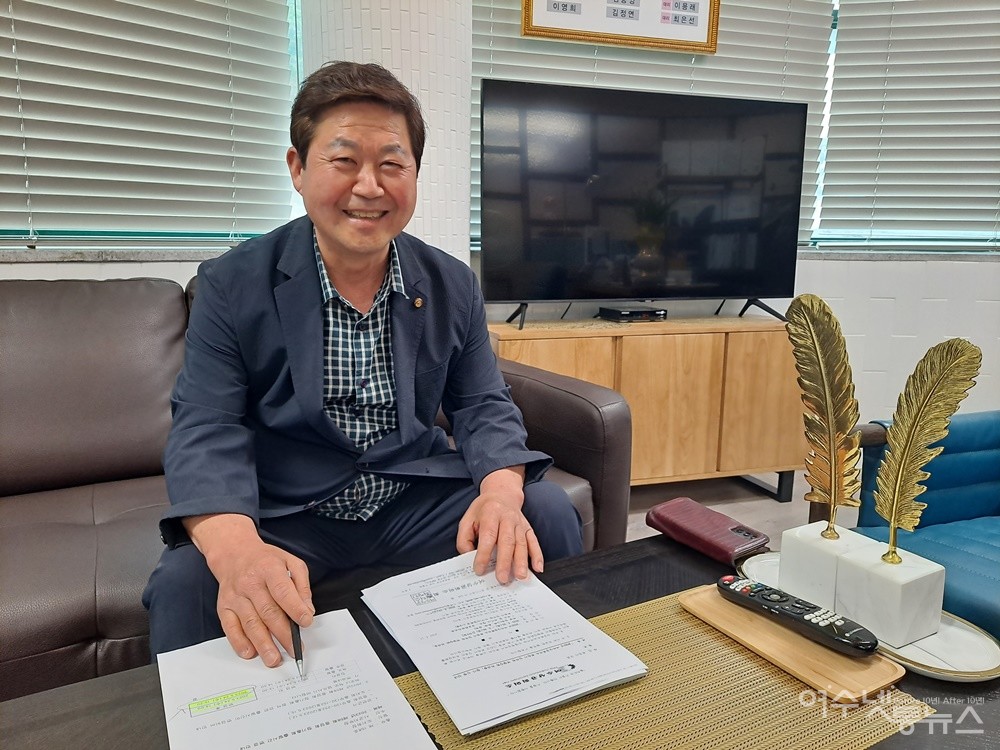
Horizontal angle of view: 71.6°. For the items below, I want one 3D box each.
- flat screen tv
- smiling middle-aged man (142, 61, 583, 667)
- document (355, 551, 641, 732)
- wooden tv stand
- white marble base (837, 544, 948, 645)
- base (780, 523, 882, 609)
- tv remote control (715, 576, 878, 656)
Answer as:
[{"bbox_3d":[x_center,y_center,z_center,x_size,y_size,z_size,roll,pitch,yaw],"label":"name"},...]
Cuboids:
[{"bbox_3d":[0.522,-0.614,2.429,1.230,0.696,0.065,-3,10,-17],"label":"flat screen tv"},{"bbox_3d":[-0.208,0.121,1.085,0.620,1.190,0.800,-4,11,-22],"label":"smiling middle-aged man"},{"bbox_3d":[-0.012,0.289,0.798,0.210,0.010,0.297,-5,11,-28],"label":"document"},{"bbox_3d":[0.515,0.136,2.536,1.210,0.665,0.400,-3,10,-17],"label":"wooden tv stand"},{"bbox_3d":[0.441,0.248,0.789,0.076,0.075,0.078,-5,11,-27],"label":"white marble base"},{"bbox_3d":[0.405,0.236,0.858,0.076,0.075,0.078,-5,11,-27],"label":"base"},{"bbox_3d":[0.334,0.269,0.791,0.044,0.025,0.180,-8,13,-40],"label":"tv remote control"}]

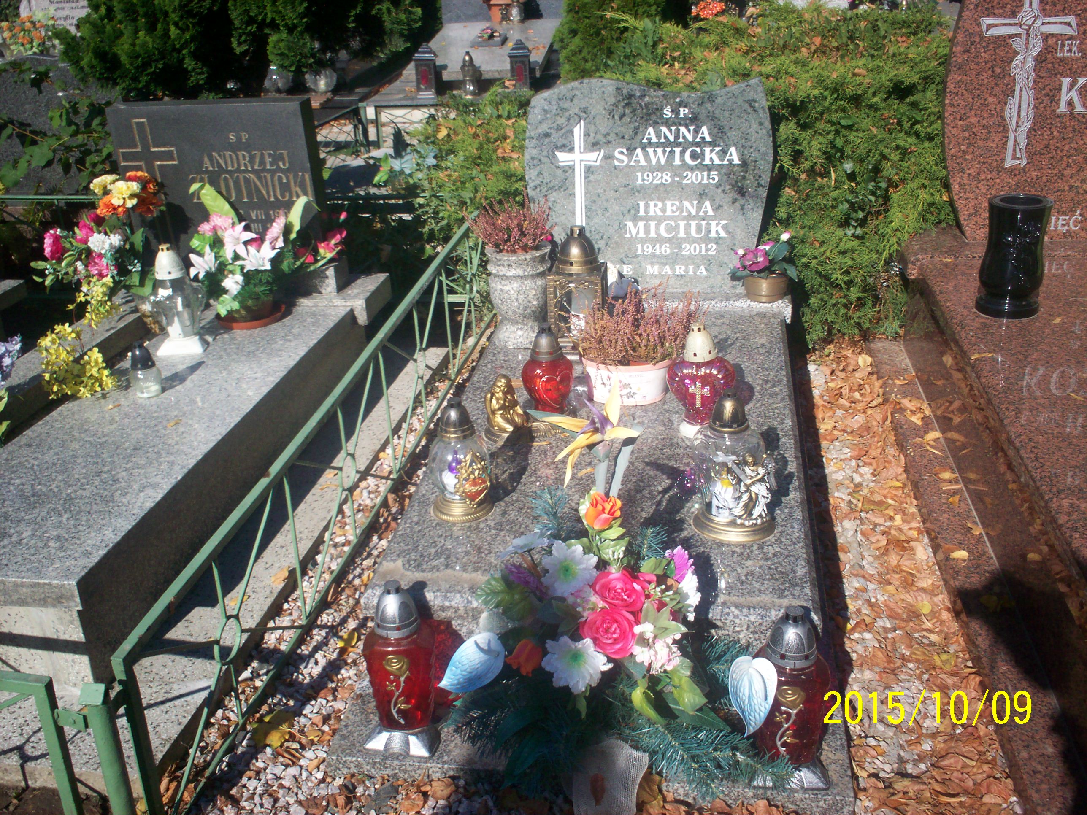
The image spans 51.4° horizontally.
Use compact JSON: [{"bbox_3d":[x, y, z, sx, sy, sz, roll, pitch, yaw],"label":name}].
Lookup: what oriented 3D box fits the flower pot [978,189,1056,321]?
[{"bbox_3d":[1.229,-0.392,2.943,0.171,0.288,0.171,0,23,5],"label":"flower pot"}]

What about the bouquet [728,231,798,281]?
[{"bbox_3d":[0.605,-0.414,3.102,0.180,0.130,0.155,2,24,9],"label":"bouquet"}]

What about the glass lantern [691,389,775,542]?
[{"bbox_3d":[0.361,0.096,2.116,0.160,0.268,0.165,-2,25,1],"label":"glass lantern"}]

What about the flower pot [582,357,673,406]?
[{"bbox_3d":[0.202,-0.077,2.678,0.222,0.100,0.130,-1,25,3],"label":"flower pot"}]

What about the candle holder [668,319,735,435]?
[{"bbox_3d":[0.346,-0.064,2.471,0.147,0.247,0.115,3,25,11],"label":"candle holder"}]

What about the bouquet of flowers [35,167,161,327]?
[{"bbox_3d":[-1.273,-0.463,3.250,0.345,0.380,0.280,-6,24,-10],"label":"bouquet of flowers"}]

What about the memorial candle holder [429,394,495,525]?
[{"bbox_3d":[-0.159,0.095,2.165,0.125,0.242,0.125,-2,25,1],"label":"memorial candle holder"}]

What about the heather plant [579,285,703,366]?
[{"bbox_3d":[0.224,-0.198,2.629,0.285,0.168,0.190,-1,25,3],"label":"heather plant"}]

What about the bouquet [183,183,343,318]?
[{"bbox_3d":[-0.758,-0.430,3.070,0.370,0.330,0.270,3,26,12],"label":"bouquet"}]

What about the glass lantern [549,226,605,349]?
[{"bbox_3d":[0.085,-0.291,2.840,0.140,0.330,0.140,1,25,8],"label":"glass lantern"}]

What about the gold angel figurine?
[{"bbox_3d":[-0.080,-0.005,2.485,0.095,0.133,0.082,-9,26,-14],"label":"gold angel figurine"}]

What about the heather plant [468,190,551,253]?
[{"bbox_3d":[-0.085,-0.470,2.865,0.210,0.155,0.190,1,25,8],"label":"heather plant"}]

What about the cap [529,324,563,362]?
[{"bbox_3d":[0.006,-0.146,2.540,0.074,0.073,0.074,-2,25,1],"label":"cap"}]

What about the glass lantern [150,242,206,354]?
[{"bbox_3d":[-1.024,-0.311,3.143,0.150,0.288,0.135,-5,24,-8],"label":"glass lantern"}]

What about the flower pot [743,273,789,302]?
[{"bbox_3d":[0.598,-0.328,3.040,0.123,0.070,0.123,1,25,8],"label":"flower pot"}]

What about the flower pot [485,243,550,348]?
[{"bbox_3d":[-0.069,-0.302,2.985,0.172,0.255,0.172,-2,25,1],"label":"flower pot"}]

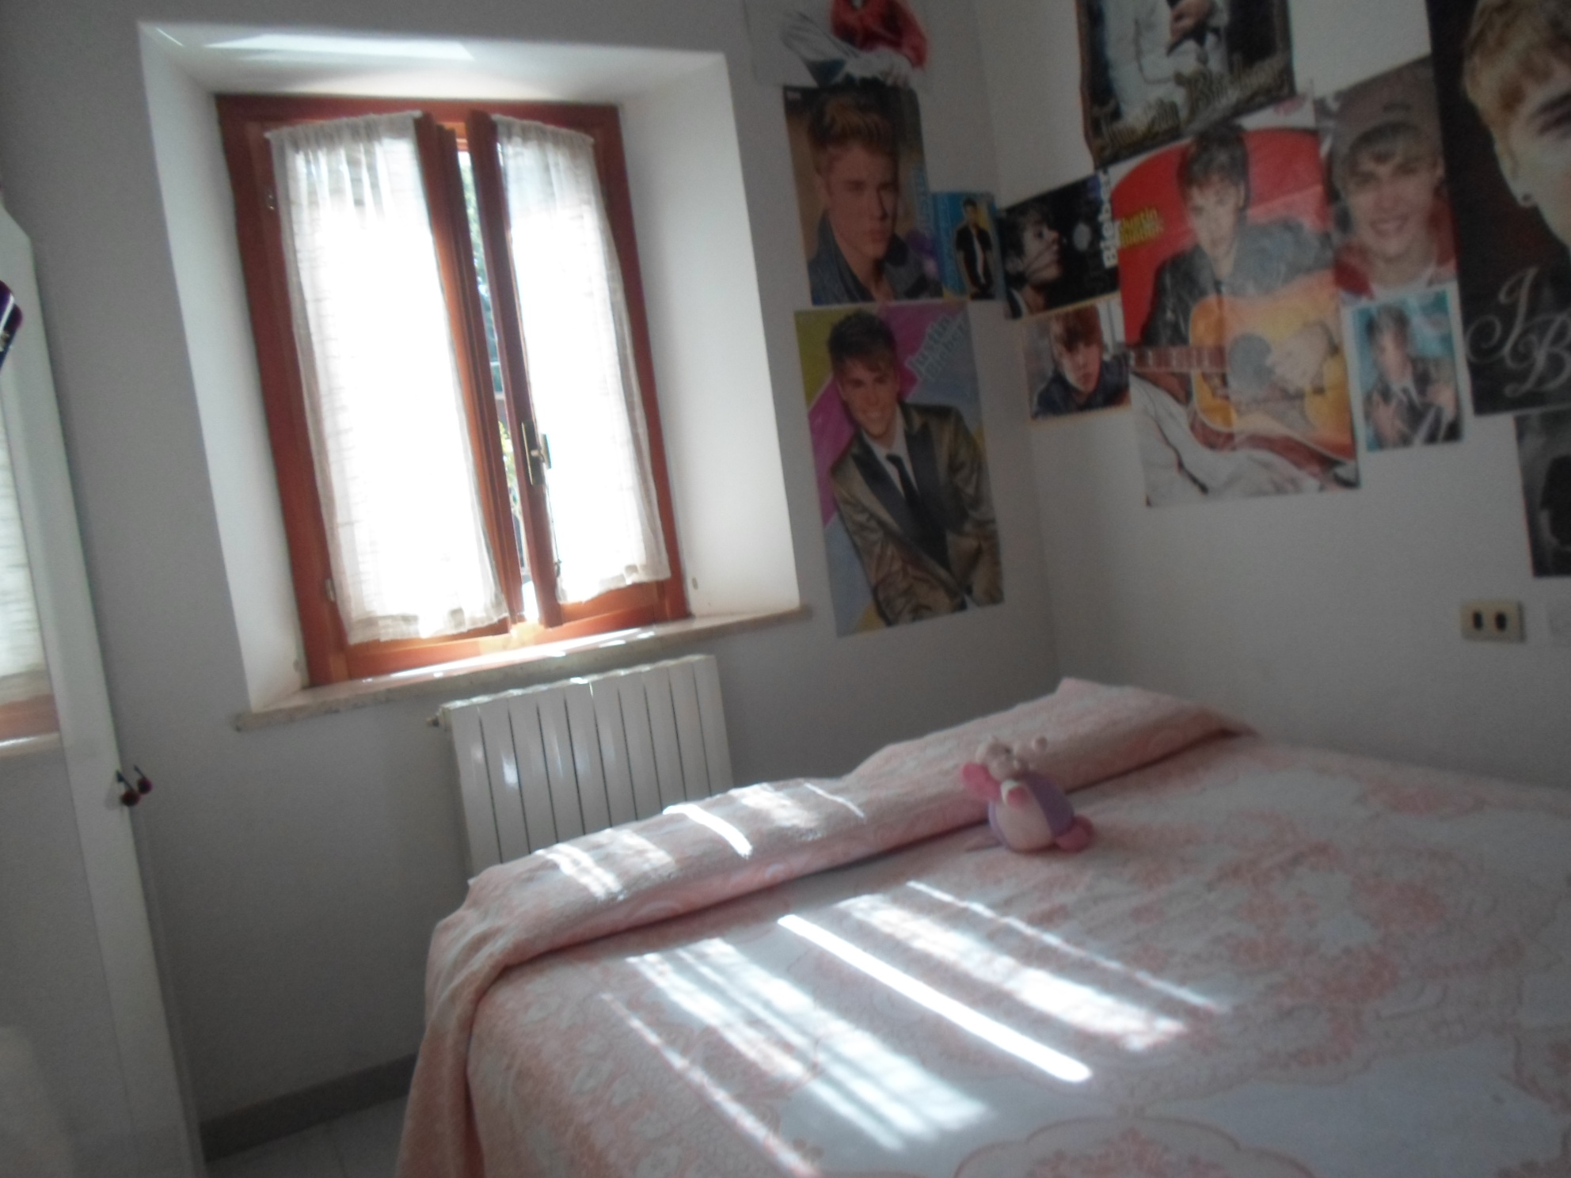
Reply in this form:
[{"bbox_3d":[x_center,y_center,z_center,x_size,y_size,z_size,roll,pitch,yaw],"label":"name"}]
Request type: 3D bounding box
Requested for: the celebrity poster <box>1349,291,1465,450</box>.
[{"bbox_3d":[1.265,-0.443,2.317,0.010,0.308,0.227,-10,5,-27],"label":"celebrity poster"}]

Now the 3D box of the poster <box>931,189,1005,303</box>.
[{"bbox_3d":[0.524,-0.977,3.232,0.206,0.303,0.010,-10,5,-25],"label":"poster"}]

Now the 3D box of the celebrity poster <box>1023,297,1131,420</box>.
[{"bbox_3d":[0.798,-0.632,3.166,0.010,0.292,0.404,-10,5,-27],"label":"celebrity poster"}]

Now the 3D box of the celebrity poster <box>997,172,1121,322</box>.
[{"bbox_3d":[0.745,-0.944,3.166,0.010,0.322,0.422,-10,5,-27],"label":"celebrity poster"}]

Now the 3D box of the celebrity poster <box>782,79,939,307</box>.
[{"bbox_3d":[0.223,-1.069,3.086,0.419,0.580,0.010,-10,5,-25],"label":"celebrity poster"}]

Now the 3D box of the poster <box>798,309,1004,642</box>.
[{"bbox_3d":[0.336,-0.345,3.148,0.557,0.869,0.010,-10,5,-25],"label":"poster"}]

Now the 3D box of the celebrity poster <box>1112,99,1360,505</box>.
[{"bbox_3d":[1.028,-0.658,2.707,0.010,0.891,0.633,-10,5,-27],"label":"celebrity poster"}]

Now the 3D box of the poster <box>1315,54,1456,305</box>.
[{"bbox_3d":[1.212,-0.814,2.293,0.010,0.430,0.266,-10,5,-27],"label":"poster"}]

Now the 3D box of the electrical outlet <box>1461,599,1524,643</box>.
[{"bbox_3d":[1.390,0.065,2.239,0.015,0.078,0.120,-10,5,-27],"label":"electrical outlet"}]

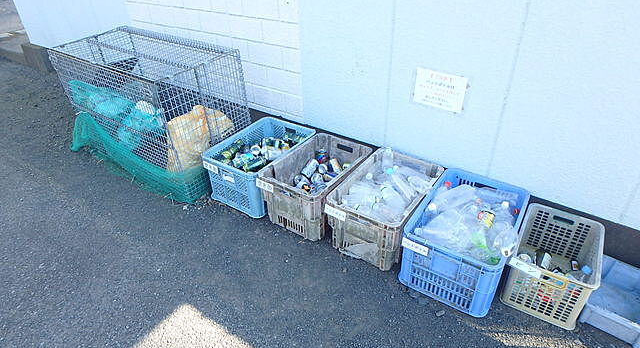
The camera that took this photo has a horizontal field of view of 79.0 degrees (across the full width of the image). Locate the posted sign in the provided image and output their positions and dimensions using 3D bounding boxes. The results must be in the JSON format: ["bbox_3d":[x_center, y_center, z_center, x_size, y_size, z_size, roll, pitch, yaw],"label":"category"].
[{"bbox_3d":[0.578,-0.404,1.885,0.251,0.178,0.010,20,39,30],"label":"posted sign"}]

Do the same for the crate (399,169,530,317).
[{"bbox_3d":[0.672,0.286,1.802,0.399,0.288,0.613,19,39,29],"label":"crate"}]

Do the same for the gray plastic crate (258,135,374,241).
[{"bbox_3d":[-0.004,0.065,2.158,0.381,0.312,0.564,20,39,30],"label":"gray plastic crate"}]

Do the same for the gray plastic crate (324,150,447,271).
[{"bbox_3d":[0.337,0.173,1.969,0.376,0.316,0.569,20,39,30],"label":"gray plastic crate"}]

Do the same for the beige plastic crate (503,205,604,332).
[{"bbox_3d":[1.000,0.382,1.668,0.287,0.253,0.438,19,39,29],"label":"beige plastic crate"}]

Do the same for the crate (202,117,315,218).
[{"bbox_3d":[-0.335,-0.050,2.349,0.401,0.317,0.588,19,38,28],"label":"crate"}]

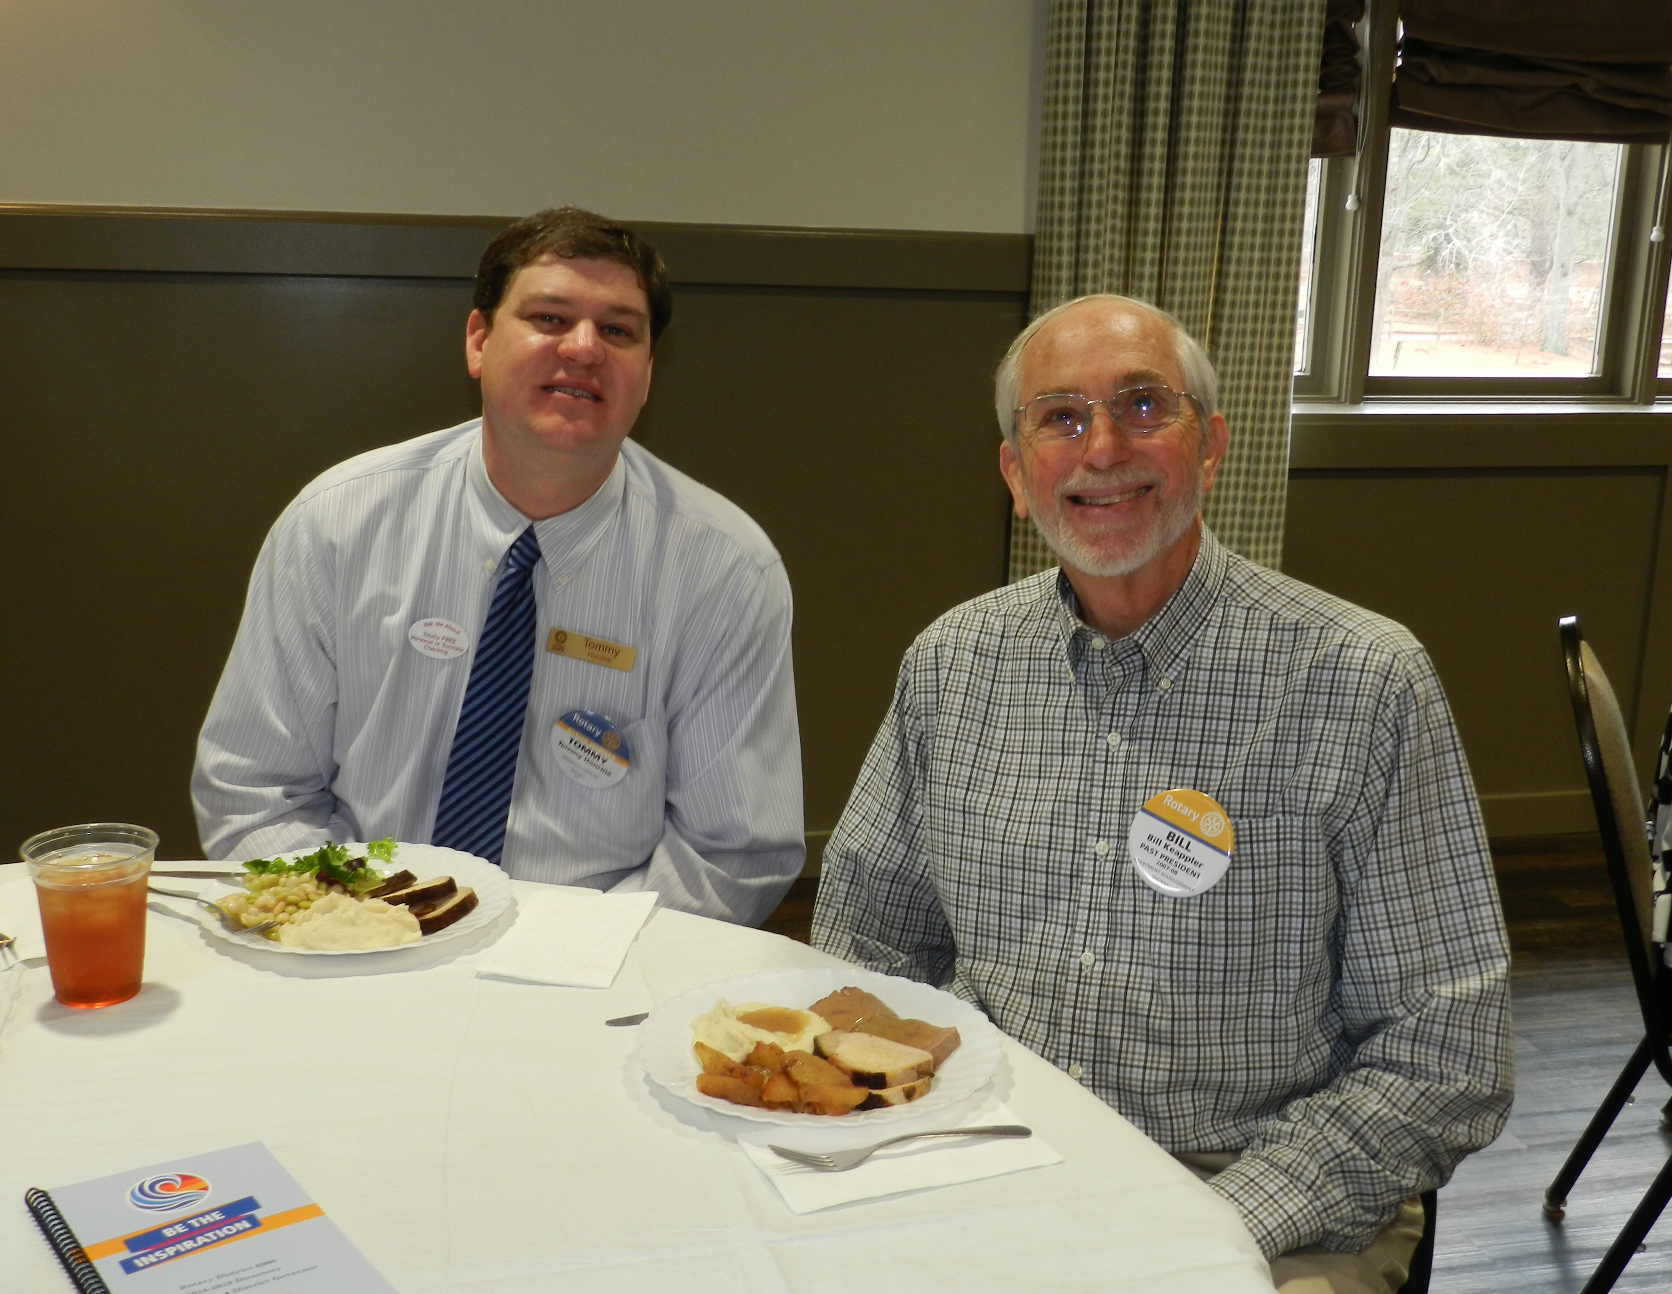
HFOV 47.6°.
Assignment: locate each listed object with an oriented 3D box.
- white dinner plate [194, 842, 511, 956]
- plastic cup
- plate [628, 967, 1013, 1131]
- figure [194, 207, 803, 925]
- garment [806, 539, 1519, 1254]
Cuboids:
[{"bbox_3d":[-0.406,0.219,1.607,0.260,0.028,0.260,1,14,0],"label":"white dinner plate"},{"bbox_3d":[-0.566,0.208,1.446,0.098,0.118,0.098,1,14,0],"label":"plastic cup"},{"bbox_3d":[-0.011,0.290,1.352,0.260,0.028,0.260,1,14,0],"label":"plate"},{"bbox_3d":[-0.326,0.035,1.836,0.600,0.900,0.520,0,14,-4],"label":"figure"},{"bbox_3d":[0.224,0.159,1.446,0.570,0.480,0.430,9,16,30],"label":"garment"}]

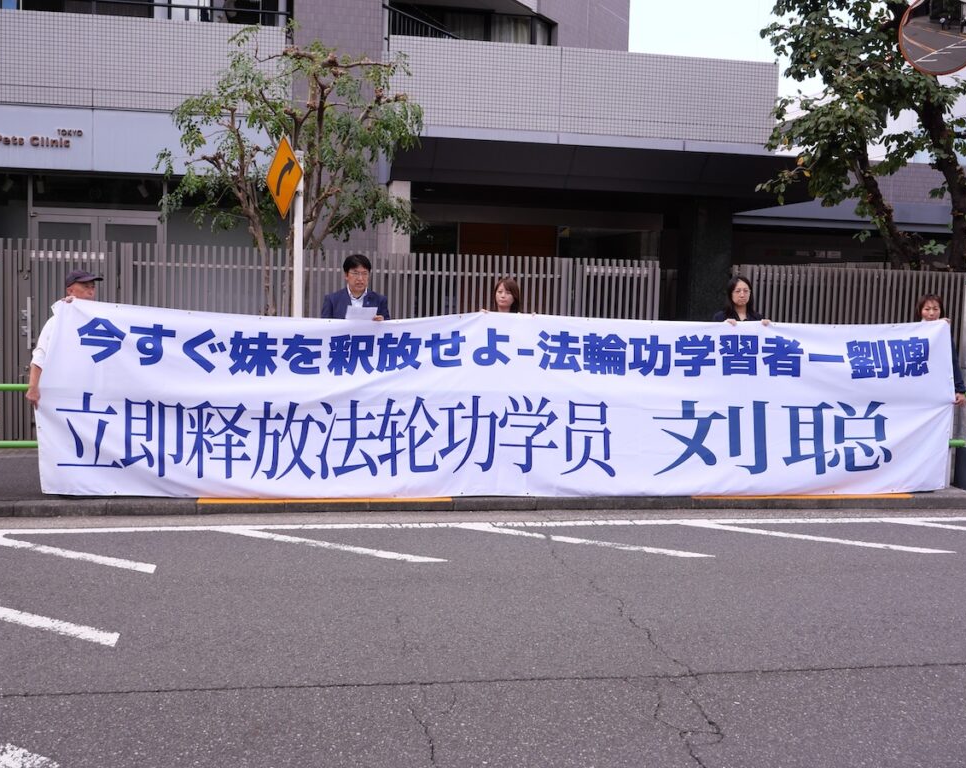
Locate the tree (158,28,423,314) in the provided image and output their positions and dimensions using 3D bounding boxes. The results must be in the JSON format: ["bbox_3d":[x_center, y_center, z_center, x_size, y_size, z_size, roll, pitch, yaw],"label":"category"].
[{"bbox_3d":[-1.878,-1.443,10.284,2.450,3.876,2.200,1,6,-11],"label":"tree"}]

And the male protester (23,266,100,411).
[{"bbox_3d":[-2.822,-0.007,7.288,0.560,1.537,0.440,-3,7,-38],"label":"male protester"}]

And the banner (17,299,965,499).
[{"bbox_3d":[0.355,0.123,7.654,6.738,1.360,0.200,1,6,-11],"label":"banner"}]

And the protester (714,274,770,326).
[{"bbox_3d":[1.971,-0.016,8.225,0.470,1.636,0.400,1,5,-6],"label":"protester"}]

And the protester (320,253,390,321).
[{"bbox_3d":[-0.921,-0.080,7.696,0.530,1.707,0.450,1,6,-8],"label":"protester"}]

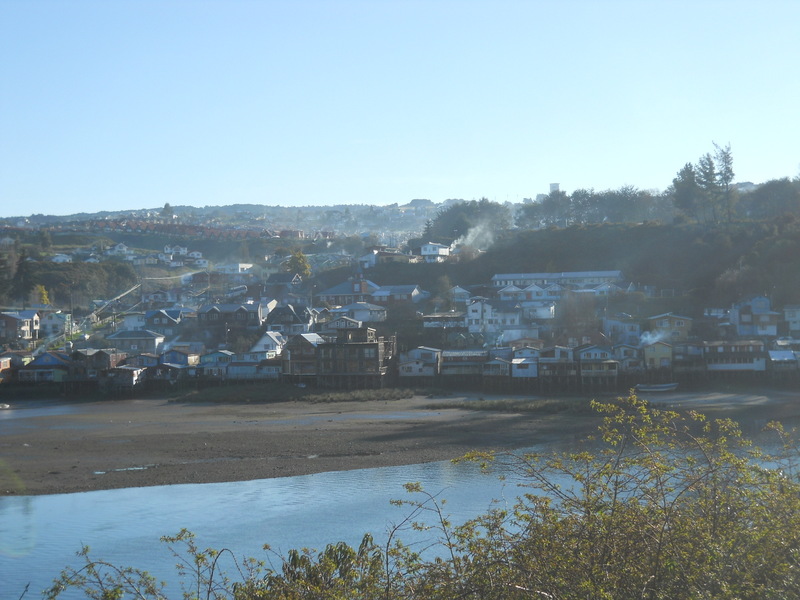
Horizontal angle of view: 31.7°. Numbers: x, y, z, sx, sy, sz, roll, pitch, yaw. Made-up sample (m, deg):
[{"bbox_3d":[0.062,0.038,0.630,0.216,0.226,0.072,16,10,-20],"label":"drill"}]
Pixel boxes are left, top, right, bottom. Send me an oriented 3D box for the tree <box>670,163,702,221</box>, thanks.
[{"bbox_3d":[95.514,-36.172,470.000,10.000,19.200,9.500,0,2,0],"label":"tree"}]

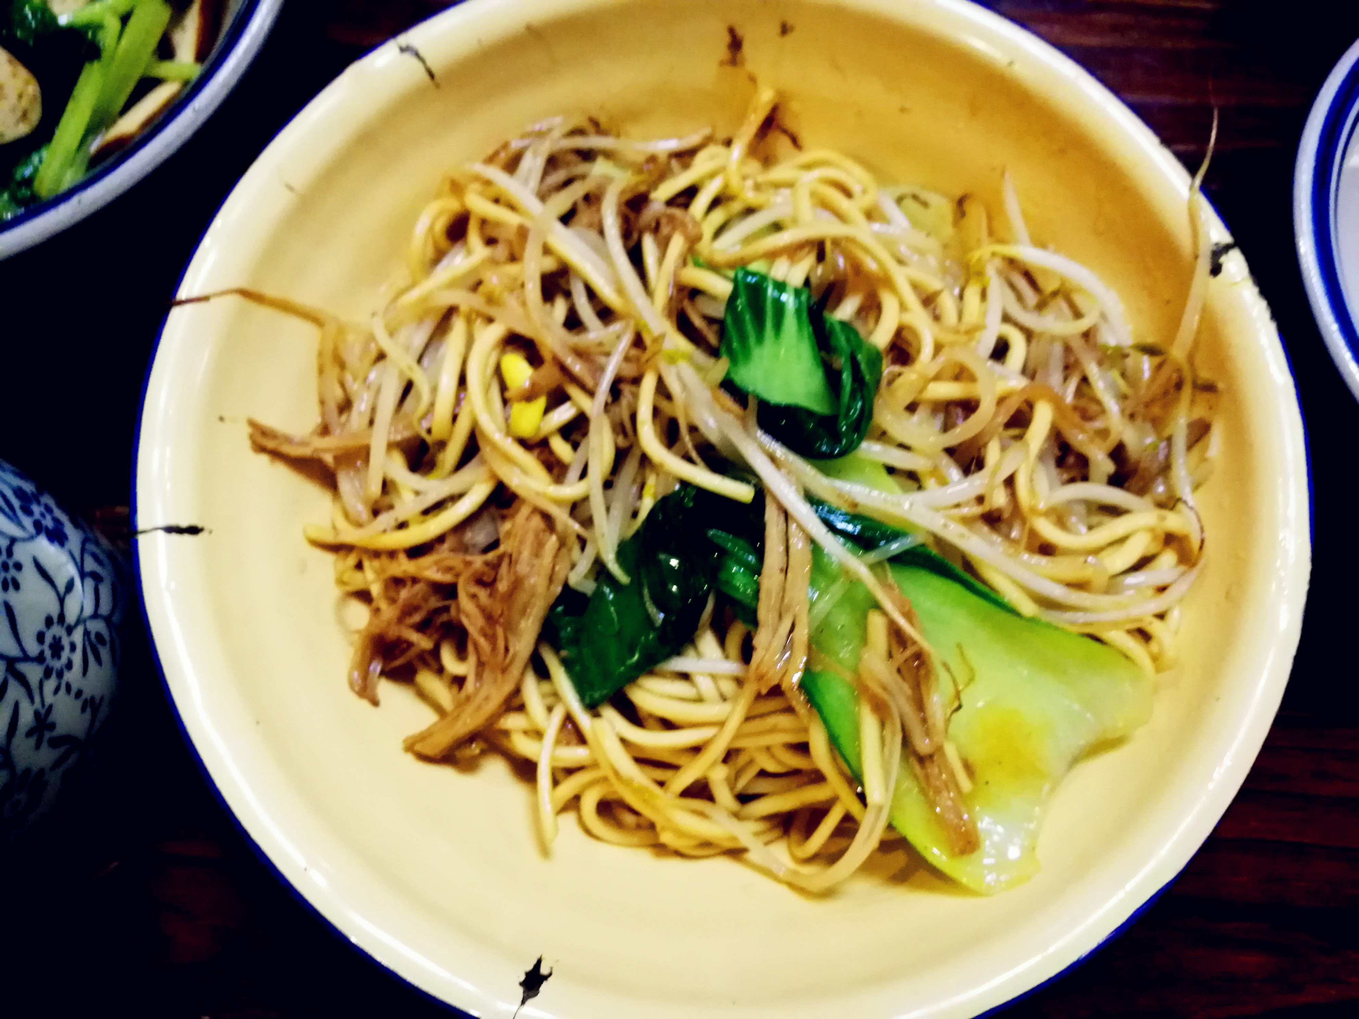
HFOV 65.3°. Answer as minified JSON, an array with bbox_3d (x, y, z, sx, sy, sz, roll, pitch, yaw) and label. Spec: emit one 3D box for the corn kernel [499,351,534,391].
[{"bbox_3d":[-0.031,-0.027,0.205,0.006,0.005,0.008,-27,77,-7],"label":"corn kernel"}]

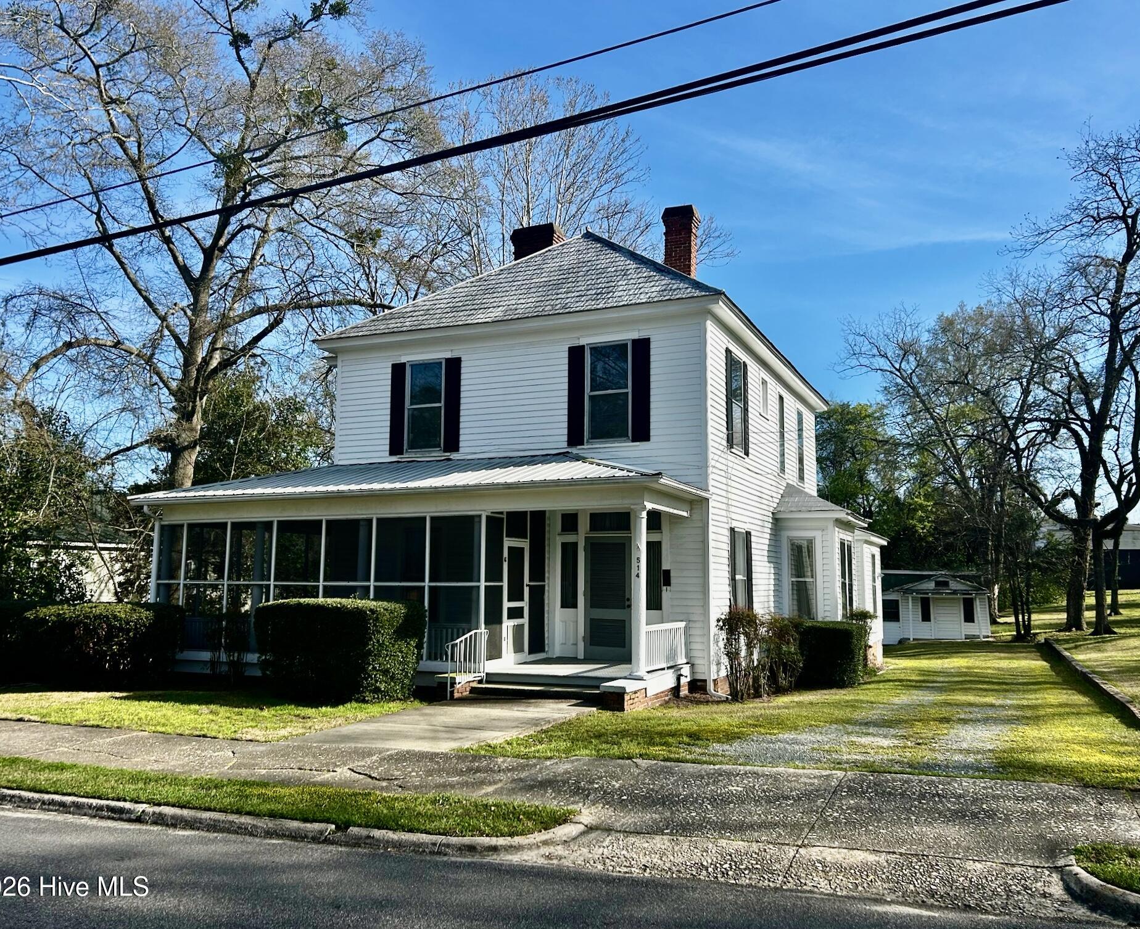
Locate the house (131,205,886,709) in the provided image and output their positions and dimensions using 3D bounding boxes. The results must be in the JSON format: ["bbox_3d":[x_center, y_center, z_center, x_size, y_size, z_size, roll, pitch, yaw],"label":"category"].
[{"bbox_3d":[0.454,-0.391,22.121,11.750,10.100,16.100,-3,-8,24],"label":"house"}]

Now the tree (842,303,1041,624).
[{"bbox_3d":[22.448,-0.264,56.161,10.990,19.370,10.990,-3,-8,24],"label":"tree"}]

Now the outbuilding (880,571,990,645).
[{"bbox_3d":[17.512,6.972,46.065,6.000,3.330,5.300,-3,-8,24],"label":"outbuilding"}]

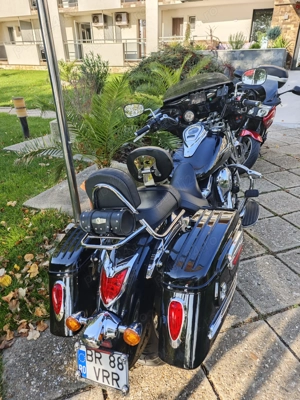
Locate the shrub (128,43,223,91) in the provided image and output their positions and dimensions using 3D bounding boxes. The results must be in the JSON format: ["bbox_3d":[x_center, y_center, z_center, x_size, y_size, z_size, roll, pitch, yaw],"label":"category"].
[{"bbox_3d":[0.706,-3.314,7.076,2.400,1.400,2.000,1,27,5],"label":"shrub"}]

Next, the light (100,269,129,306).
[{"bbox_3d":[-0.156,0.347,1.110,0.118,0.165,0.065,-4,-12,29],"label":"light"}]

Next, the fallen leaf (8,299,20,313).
[{"bbox_3d":[-0.936,0.729,1.836,0.076,0.030,0.113,-13,31,-21],"label":"fallen leaf"}]

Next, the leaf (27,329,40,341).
[{"bbox_3d":[-0.716,0.827,1.634,0.079,0.030,0.070,-11,30,-18],"label":"leaf"}]

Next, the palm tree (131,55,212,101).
[{"bbox_3d":[0.454,-2.270,5.136,1.600,1.150,1.500,1,27,5],"label":"palm tree"}]

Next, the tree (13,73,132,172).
[{"bbox_3d":[-1.088,-1.032,3.736,1.600,1.200,1.400,-9,30,-14],"label":"tree"}]

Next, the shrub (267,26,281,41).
[{"bbox_3d":[5.377,-7.241,11.525,0.600,0.540,0.600,9,29,20],"label":"shrub"}]

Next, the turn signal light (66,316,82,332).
[{"bbox_3d":[-0.335,0.553,1.180,0.060,0.060,0.060,2,27,27],"label":"turn signal light"}]

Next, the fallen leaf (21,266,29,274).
[{"bbox_3d":[-1.013,0.569,2.145,0.059,0.030,0.083,-12,31,-19],"label":"fallen leaf"}]

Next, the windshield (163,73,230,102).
[{"bbox_3d":[0.388,-0.910,2.150,0.540,0.160,0.180,-6,26,18],"label":"windshield"}]

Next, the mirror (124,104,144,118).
[{"bbox_3d":[-0.128,-0.730,2.187,0.160,0.105,0.050,-9,27,3],"label":"mirror"}]

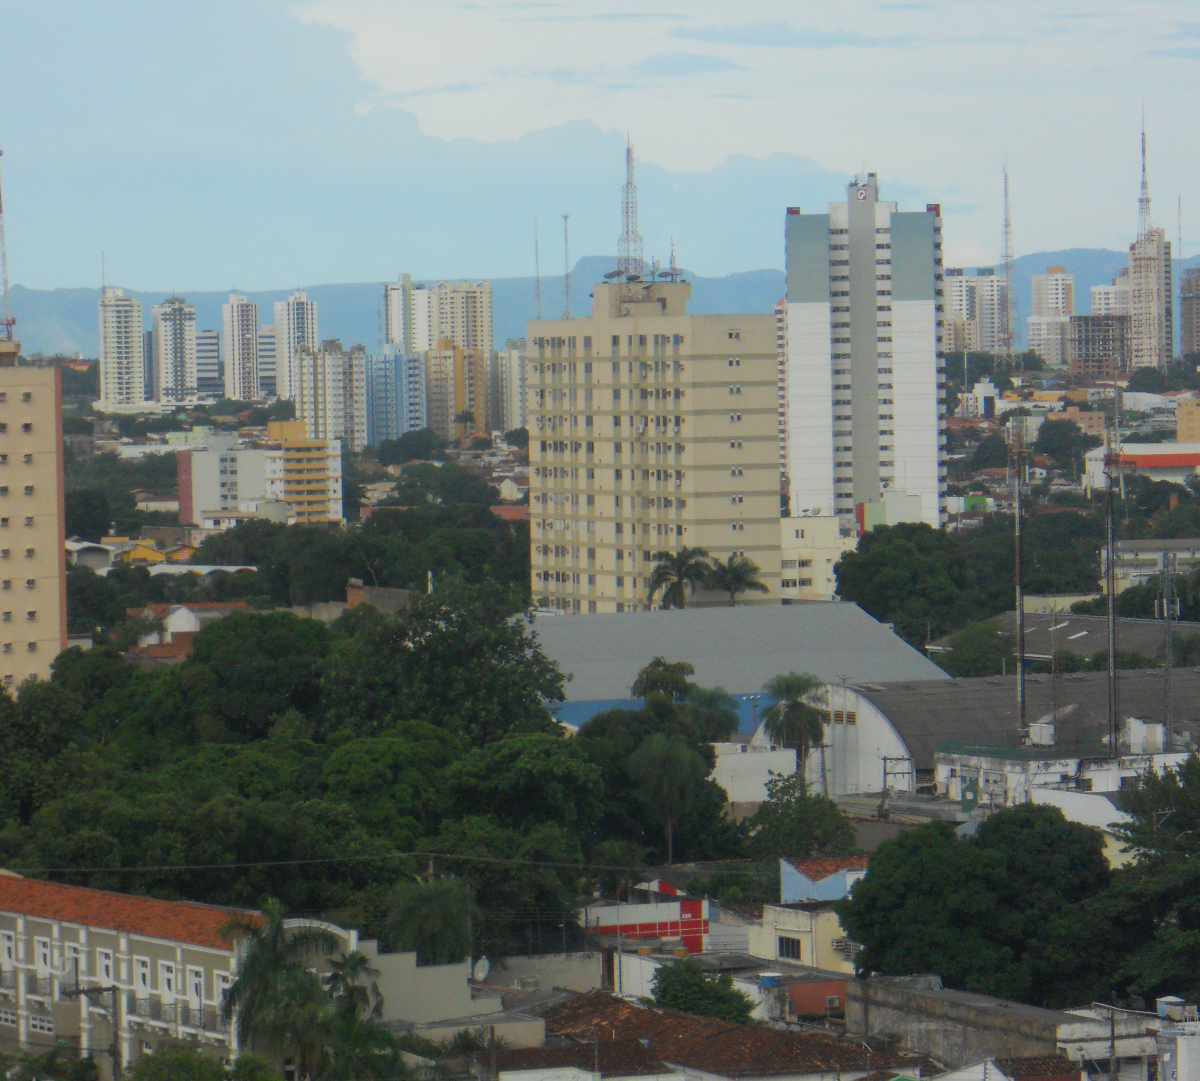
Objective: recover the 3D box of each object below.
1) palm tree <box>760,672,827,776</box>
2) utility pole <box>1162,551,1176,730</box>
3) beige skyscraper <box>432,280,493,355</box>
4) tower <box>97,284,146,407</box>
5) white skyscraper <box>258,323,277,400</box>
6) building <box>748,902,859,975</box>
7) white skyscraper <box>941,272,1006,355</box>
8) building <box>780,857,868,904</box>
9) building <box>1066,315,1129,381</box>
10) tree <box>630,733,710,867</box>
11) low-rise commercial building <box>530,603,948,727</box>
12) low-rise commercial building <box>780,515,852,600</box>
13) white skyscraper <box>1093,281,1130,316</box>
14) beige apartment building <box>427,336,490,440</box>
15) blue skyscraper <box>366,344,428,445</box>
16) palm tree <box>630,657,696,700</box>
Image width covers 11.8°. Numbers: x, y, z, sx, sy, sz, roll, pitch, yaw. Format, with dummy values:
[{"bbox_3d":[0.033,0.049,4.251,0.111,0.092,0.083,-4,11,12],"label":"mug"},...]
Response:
[{"bbox_3d":[13.830,14.150,415.000,4.700,9.620,4.700,-1,2,0],"label":"palm tree"},{"bbox_3d":[40.640,7.490,417.000,0.900,13.450,0.900,-1,2,0],"label":"utility pole"},{"bbox_3d":[-82.821,-122.373,3500.000,33.000,68.285,20.000,-1,2,-12],"label":"beige skyscraper"},{"bbox_3d":[-279.590,-112.620,3409.570,26.000,70.470,20.000,-2,2,-13],"label":"tower"},{"bbox_3d":[-205.146,-110.570,3600.000,15.000,45.202,14.000,-1,2,0],"label":"white skyscraper"},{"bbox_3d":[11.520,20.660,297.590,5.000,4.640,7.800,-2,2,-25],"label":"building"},{"bbox_3d":[233.793,-139.924,3640.000,38.000,56.954,18.000,-1,2,-10],"label":"white skyscraper"},{"bbox_3d":[13.120,20.050,324.960,4.800,4.290,4.300,-2,2,-25],"label":"building"},{"bbox_3d":[245.479,-94.204,2858.944,24.260,32.120,18.210,0,2,30],"label":"building"},{"bbox_3d":[4.207,16.151,360.000,5.000,8.519,5.000,-1,2,0],"label":"tree"},{"bbox_3d":[3.915,14.443,536.331,44.000,15.790,39.770,-2,2,-24],"label":"low-rise commercial building"},{"bbox_3d":[33.500,2.715,883.356,12.500,12.970,11.000,-1,2,13],"label":"low-rise commercial building"},{"bbox_3d":[287.202,-119.420,3271.340,15.140,49.710,16.920,-3,3,-40],"label":"white skyscraper"},{"bbox_3d":[-57.858,-60.344,2340.000,15.500,41.586,18.000,-2,2,-38],"label":"beige apartment building"},{"bbox_3d":[-82.144,-58.504,2362.379,18.330,42.180,16.960,1,3,40],"label":"blue skyscraper"},{"bbox_3d":[5.489,16.848,490.245,5.500,14.120,5.500,-1,2,0],"label":"palm tree"}]

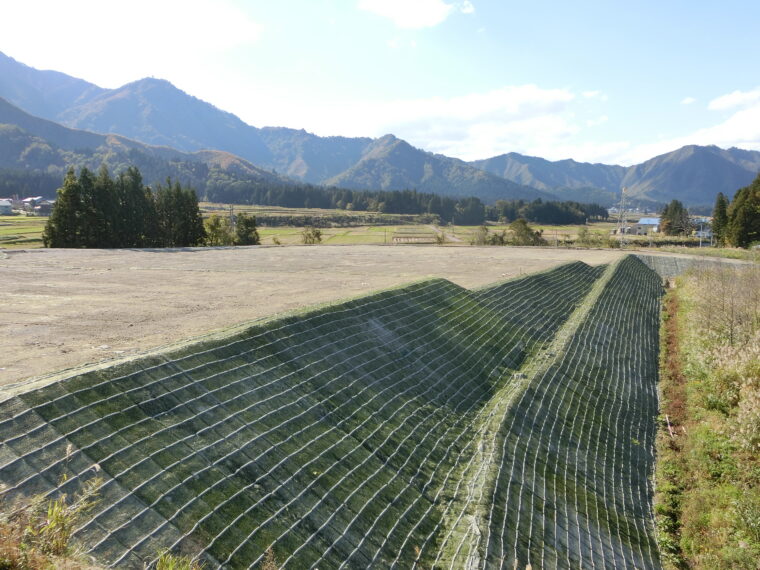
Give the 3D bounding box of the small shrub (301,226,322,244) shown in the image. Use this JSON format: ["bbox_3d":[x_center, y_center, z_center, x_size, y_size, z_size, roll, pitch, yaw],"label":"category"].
[{"bbox_3d":[-13.125,-9.389,122.000,4.100,3.600,3.800,0,8,0],"label":"small shrub"}]

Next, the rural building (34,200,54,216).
[{"bbox_3d":[-173.371,-39.650,330.000,11.000,8.300,8.500,-3,8,-18],"label":"rural building"}]

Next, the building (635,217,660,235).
[{"bbox_3d":[107.335,-23.630,255.000,11.000,7.400,8.000,4,9,24],"label":"building"}]

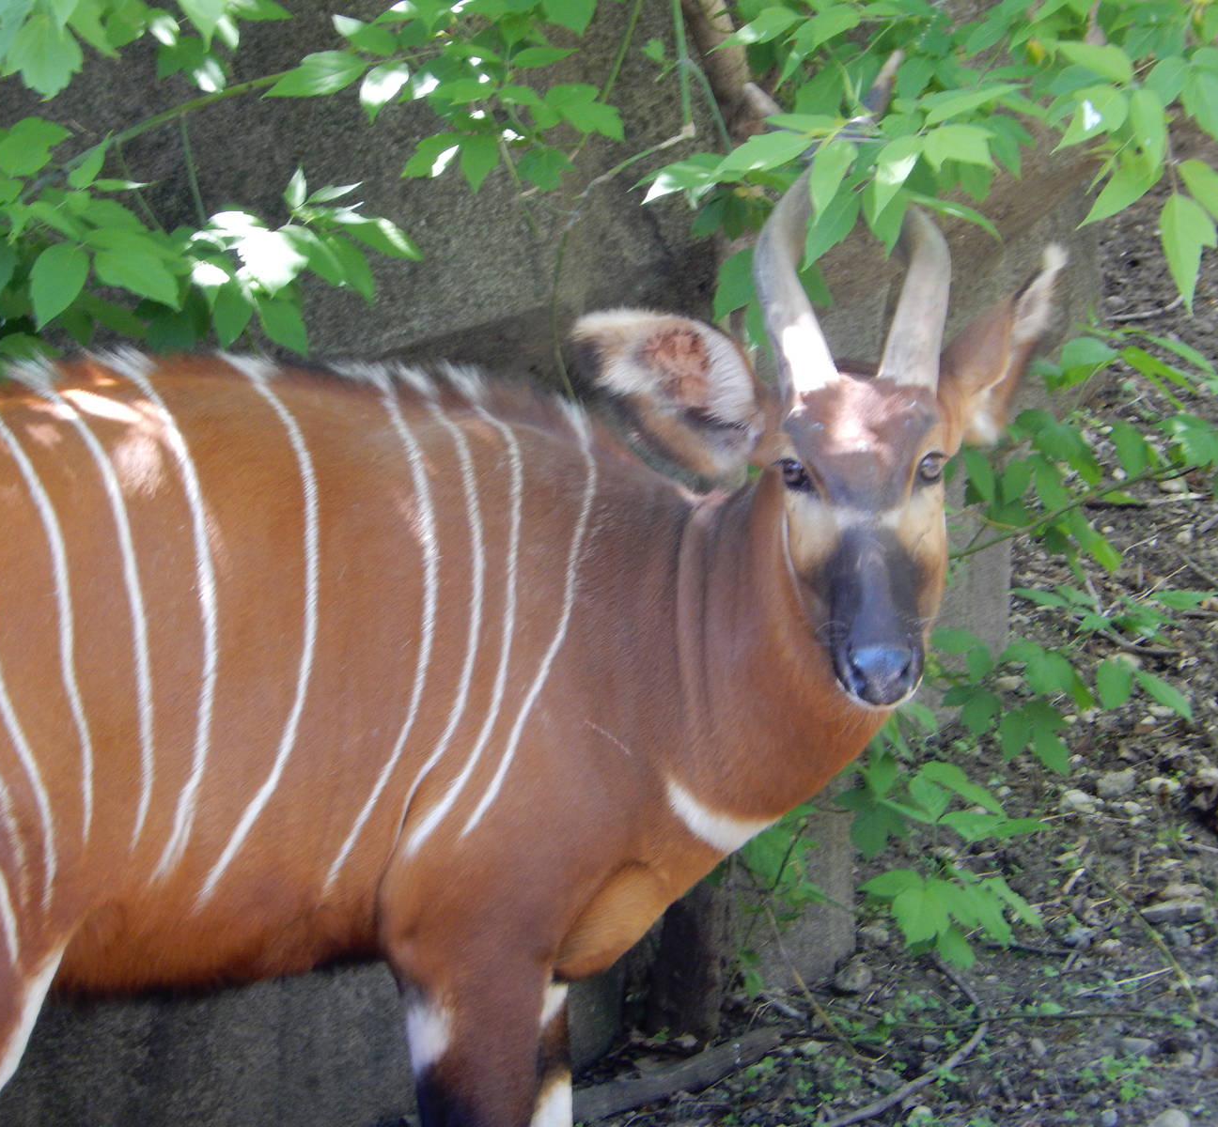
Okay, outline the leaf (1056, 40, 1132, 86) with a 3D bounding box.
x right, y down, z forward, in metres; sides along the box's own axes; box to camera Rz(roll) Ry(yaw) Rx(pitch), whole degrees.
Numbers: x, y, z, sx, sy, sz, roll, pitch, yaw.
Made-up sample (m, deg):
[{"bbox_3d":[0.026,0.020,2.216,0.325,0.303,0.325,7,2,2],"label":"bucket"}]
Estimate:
[{"bbox_3d":[0.489,-0.506,11.700,0.088,0.016,0.042,27,50,-5],"label":"leaf"}]

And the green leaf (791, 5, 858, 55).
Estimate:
[{"bbox_3d":[0.218,-0.538,11.700,0.083,0.016,0.043,-28,49,-15],"label":"green leaf"}]

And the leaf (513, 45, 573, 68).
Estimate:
[{"bbox_3d":[-0.070,-0.533,12.200,0.069,0.015,0.037,-9,28,17],"label":"leaf"}]

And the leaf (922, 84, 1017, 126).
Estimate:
[{"bbox_3d":[0.371,-0.471,11.900,0.111,0.022,0.043,-22,24,12],"label":"leaf"}]

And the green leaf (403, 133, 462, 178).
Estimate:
[{"bbox_3d":[-0.179,-0.415,11.800,0.061,0.047,0.030,0,9,0],"label":"green leaf"}]

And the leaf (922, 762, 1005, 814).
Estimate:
[{"bbox_3d":[0.399,0.253,13.100,0.108,0.014,0.046,32,52,11],"label":"leaf"}]

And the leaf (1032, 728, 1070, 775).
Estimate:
[{"bbox_3d":[0.473,0.202,12.400,0.031,0.015,0.069,-29,65,-20],"label":"leaf"}]

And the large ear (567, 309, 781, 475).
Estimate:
[{"bbox_3d":[0.063,-0.167,11.450,0.202,0.168,0.090,1,9,9],"label":"large ear"}]

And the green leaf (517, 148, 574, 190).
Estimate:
[{"bbox_3d":[-0.070,-0.432,12.700,0.052,0.054,0.014,-16,-22,-7],"label":"green leaf"}]

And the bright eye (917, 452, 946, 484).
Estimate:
[{"bbox_3d":[0.317,-0.093,11.400,0.030,0.031,0.025,-5,10,-30],"label":"bright eye"}]

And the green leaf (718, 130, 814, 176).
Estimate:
[{"bbox_3d":[0.158,-0.416,11.800,0.112,0.014,0.043,-23,53,-18],"label":"green leaf"}]

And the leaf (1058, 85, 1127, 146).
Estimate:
[{"bbox_3d":[0.500,-0.463,12.000,0.099,0.014,0.050,-41,68,-21],"label":"leaf"}]

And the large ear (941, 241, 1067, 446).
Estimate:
[{"bbox_3d":[0.401,-0.222,11.820,0.080,0.215,0.120,27,-3,-6],"label":"large ear"}]

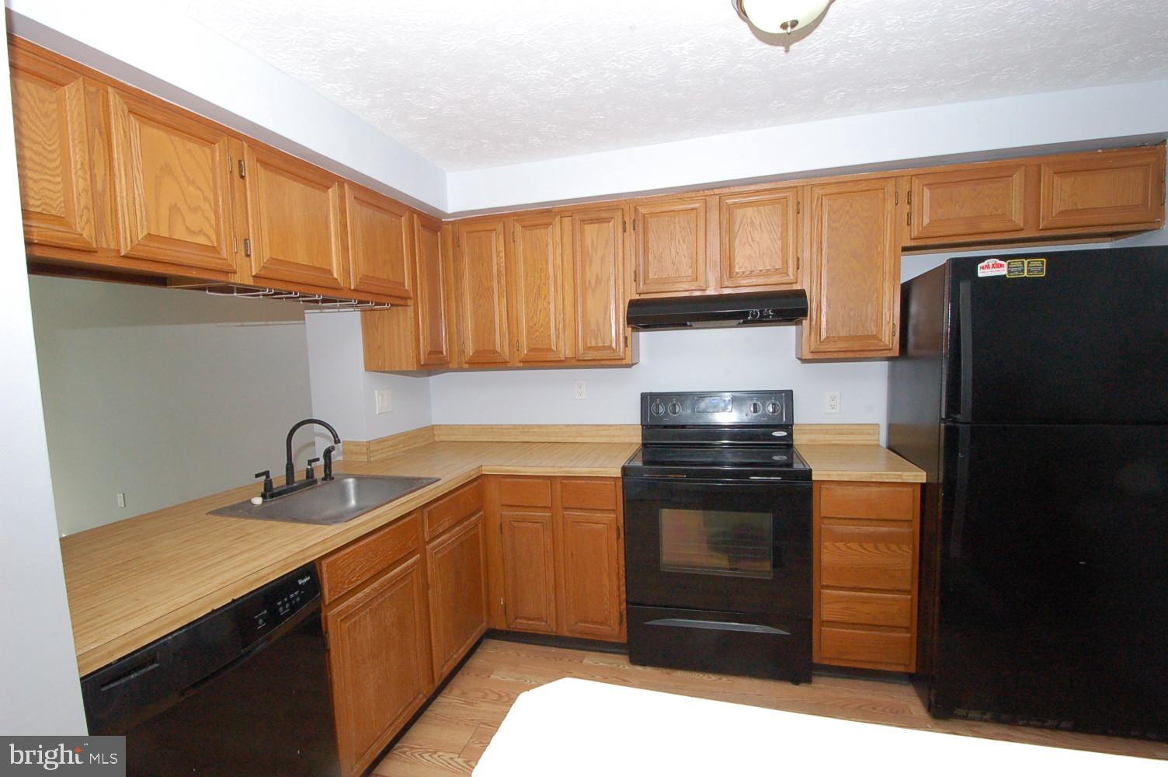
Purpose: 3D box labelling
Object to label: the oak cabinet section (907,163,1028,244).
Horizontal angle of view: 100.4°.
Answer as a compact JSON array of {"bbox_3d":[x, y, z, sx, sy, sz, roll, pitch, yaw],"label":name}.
[{"bbox_3d":[1.624,-0.780,2.158,0.413,0.262,0.305,-1,4,15],"label":"oak cabinet section"}]

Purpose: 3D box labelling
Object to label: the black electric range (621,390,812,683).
[{"bbox_3d":[0.631,0.632,2.348,0.767,1.193,0.640,-1,4,15],"label":"black electric range"}]

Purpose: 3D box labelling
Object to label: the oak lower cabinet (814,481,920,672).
[{"bbox_3d":[1.192,0.724,2.223,0.375,0.763,0.622,-1,4,15],"label":"oak lower cabinet"}]

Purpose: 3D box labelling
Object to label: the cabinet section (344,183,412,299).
[{"bbox_3d":[-1.014,-0.602,2.127,0.313,0.415,0.415,-1,5,15],"label":"cabinet section"}]

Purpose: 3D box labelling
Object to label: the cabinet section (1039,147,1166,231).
[{"bbox_3d":[1.991,-0.764,1.993,0.402,0.295,0.312,-1,5,15],"label":"cabinet section"}]

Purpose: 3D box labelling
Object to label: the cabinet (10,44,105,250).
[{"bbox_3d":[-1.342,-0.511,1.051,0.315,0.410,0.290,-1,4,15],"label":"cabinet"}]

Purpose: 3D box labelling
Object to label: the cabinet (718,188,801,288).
[{"bbox_3d":[0.843,-0.693,2.376,0.352,0.435,0.305,-1,4,15],"label":"cabinet"}]

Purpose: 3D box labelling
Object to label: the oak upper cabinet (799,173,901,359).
[{"bbox_3d":[1.217,-0.535,2.287,0.395,0.776,0.305,-1,4,15],"label":"oak upper cabinet"}]

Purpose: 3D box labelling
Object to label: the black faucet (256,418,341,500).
[{"bbox_3d":[-1.063,0.263,1.925,0.265,0.282,0.325,-1,4,15],"label":"black faucet"}]

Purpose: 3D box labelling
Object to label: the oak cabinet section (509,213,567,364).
[{"bbox_3d":[-0.190,-0.510,2.597,0.288,0.735,0.312,-1,5,15],"label":"oak cabinet section"}]

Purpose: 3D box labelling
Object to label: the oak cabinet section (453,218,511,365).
[{"bbox_3d":[-0.482,-0.505,2.675,0.293,0.735,0.312,-1,5,15],"label":"oak cabinet section"}]

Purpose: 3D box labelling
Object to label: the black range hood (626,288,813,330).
[{"bbox_3d":[0.629,-0.369,2.362,0.766,0.132,0.490,-1,4,15],"label":"black range hood"}]

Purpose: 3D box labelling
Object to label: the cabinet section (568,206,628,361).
[{"bbox_3d":[0.109,-0.514,2.517,0.287,0.738,0.312,-1,5,15],"label":"cabinet section"}]

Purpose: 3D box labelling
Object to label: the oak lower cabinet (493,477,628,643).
[{"bbox_3d":[-0.061,0.758,2.566,0.683,0.770,0.620,-1,4,15],"label":"oak lower cabinet"}]

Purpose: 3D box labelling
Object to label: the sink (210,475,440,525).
[{"bbox_3d":[-0.934,0.490,1.861,0.557,0.177,0.570,-1,4,15],"label":"sink"}]

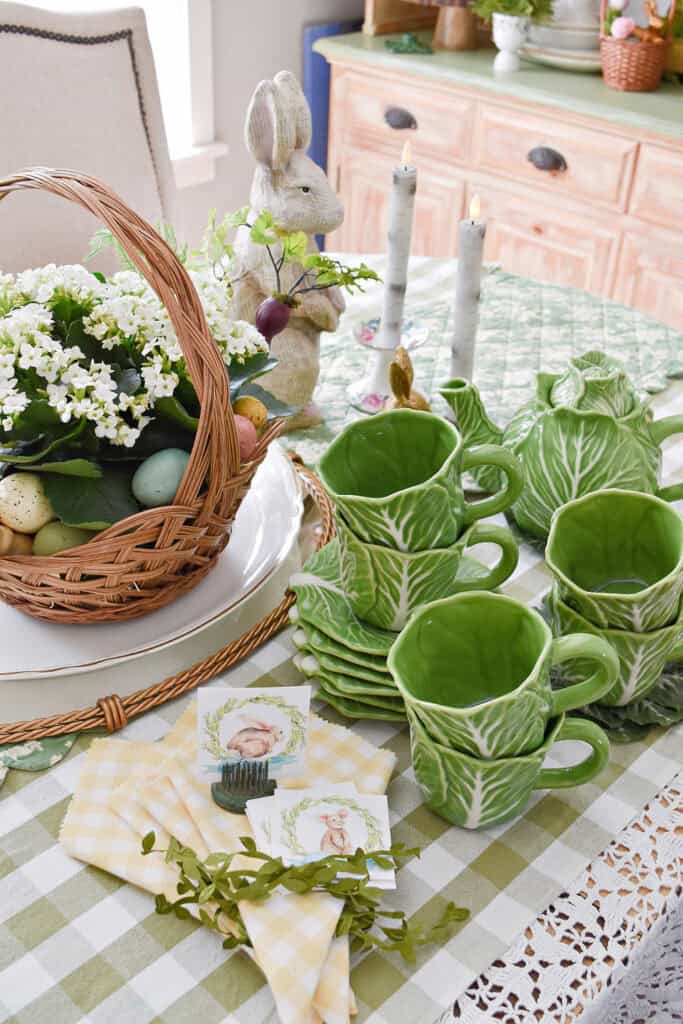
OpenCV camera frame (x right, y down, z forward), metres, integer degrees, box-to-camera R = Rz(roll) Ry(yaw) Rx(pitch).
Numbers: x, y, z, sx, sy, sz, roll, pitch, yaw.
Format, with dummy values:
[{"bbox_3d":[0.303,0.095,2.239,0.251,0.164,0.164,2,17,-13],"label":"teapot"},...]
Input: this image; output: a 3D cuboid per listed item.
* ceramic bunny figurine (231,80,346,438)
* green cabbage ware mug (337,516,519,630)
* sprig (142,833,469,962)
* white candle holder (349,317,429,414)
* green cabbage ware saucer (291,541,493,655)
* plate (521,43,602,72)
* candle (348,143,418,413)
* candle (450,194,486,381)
[{"bbox_3d":[-0.049,-0.241,1.041,0.113,0.326,0.097,8,32,9],"label":"ceramic bunny figurine"},{"bbox_3d":[0.055,0.032,0.735,0.125,0.070,0.094,3,31,0],"label":"green cabbage ware mug"},{"bbox_3d":[-0.022,0.201,0.595,0.180,0.035,0.073,4,31,2],"label":"sprig"},{"bbox_3d":[0.049,-0.151,1.147,0.080,0.070,0.080,3,31,0],"label":"white candle holder"},{"bbox_3d":[0.035,0.060,0.755,0.142,0.026,0.140,2,31,-1],"label":"green cabbage ware saucer"},{"bbox_3d":[0.467,-0.852,2.080,0.270,0.026,0.270,3,31,0],"label":"plate"},{"bbox_3d":[0.052,-0.232,1.098,0.075,0.260,0.075,3,31,0],"label":"candle"},{"bbox_3d":[0.110,-0.180,0.974,0.023,0.201,0.023,3,31,0],"label":"candle"}]

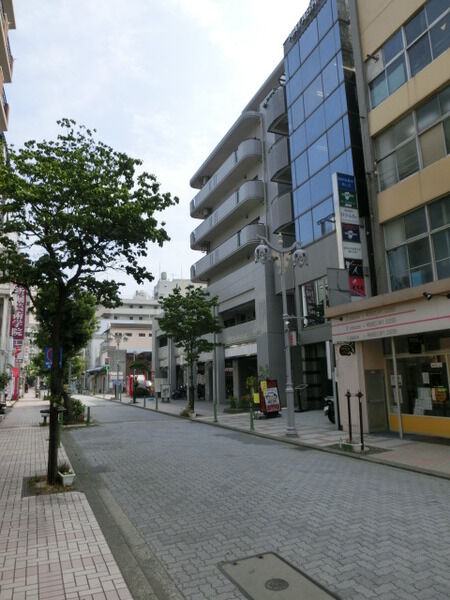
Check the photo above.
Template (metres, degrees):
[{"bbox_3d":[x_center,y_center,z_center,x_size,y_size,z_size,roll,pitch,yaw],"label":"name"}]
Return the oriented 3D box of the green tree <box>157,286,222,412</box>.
[{"bbox_3d":[-1.769,2.503,21.448,3.400,6.550,3.400,-2,-11,0],"label":"green tree"}]

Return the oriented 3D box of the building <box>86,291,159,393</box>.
[{"bbox_3d":[-19.132,8.226,79.052,10.500,17.700,26.000,3,-12,-24],"label":"building"}]

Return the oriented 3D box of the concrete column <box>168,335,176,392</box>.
[{"bbox_3d":[-4.903,6.328,39.317,0.650,5.800,0.900,3,-12,-24],"label":"concrete column"}]

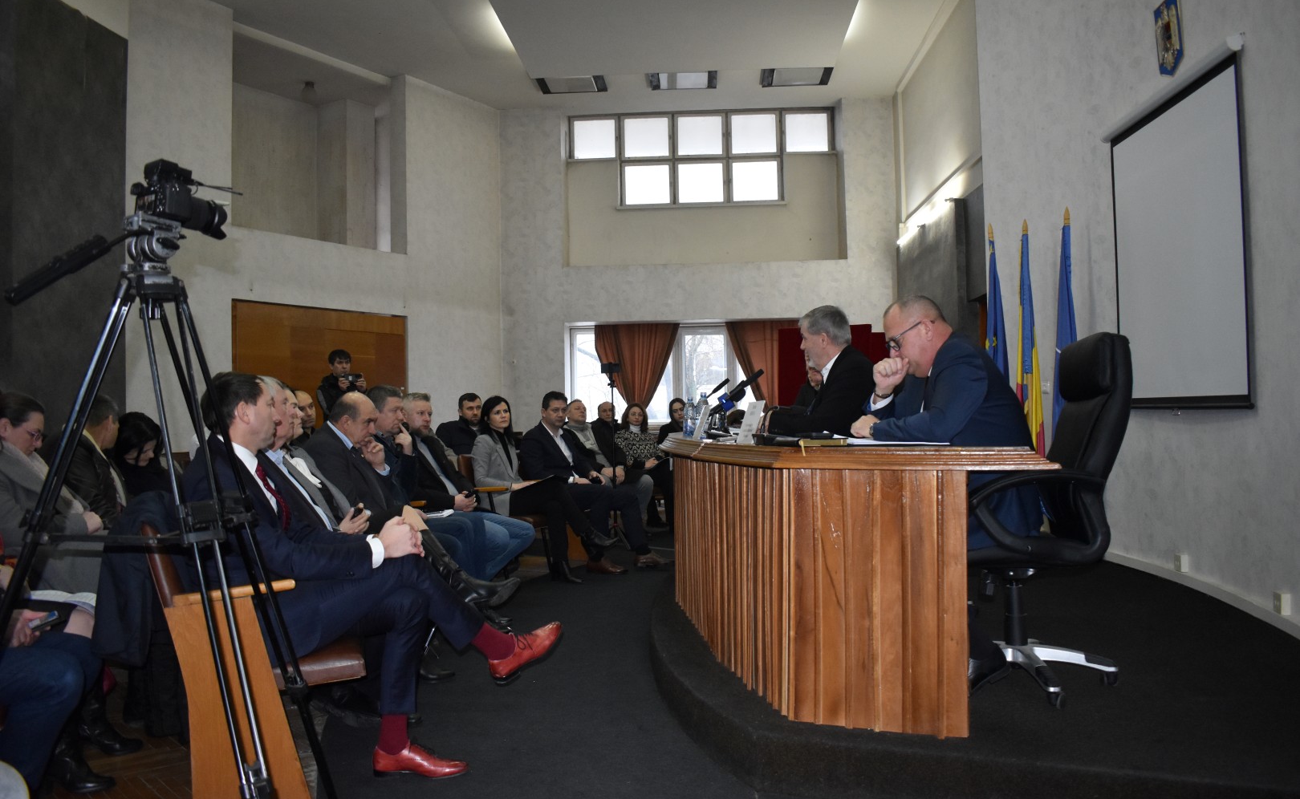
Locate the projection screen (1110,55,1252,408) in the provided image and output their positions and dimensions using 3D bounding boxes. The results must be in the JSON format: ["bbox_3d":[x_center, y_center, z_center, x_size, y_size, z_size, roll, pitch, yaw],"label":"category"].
[{"bbox_3d":[2.610,-0.722,4.860,0.050,1.530,1.400,-1,-1,4],"label":"projection screen"}]

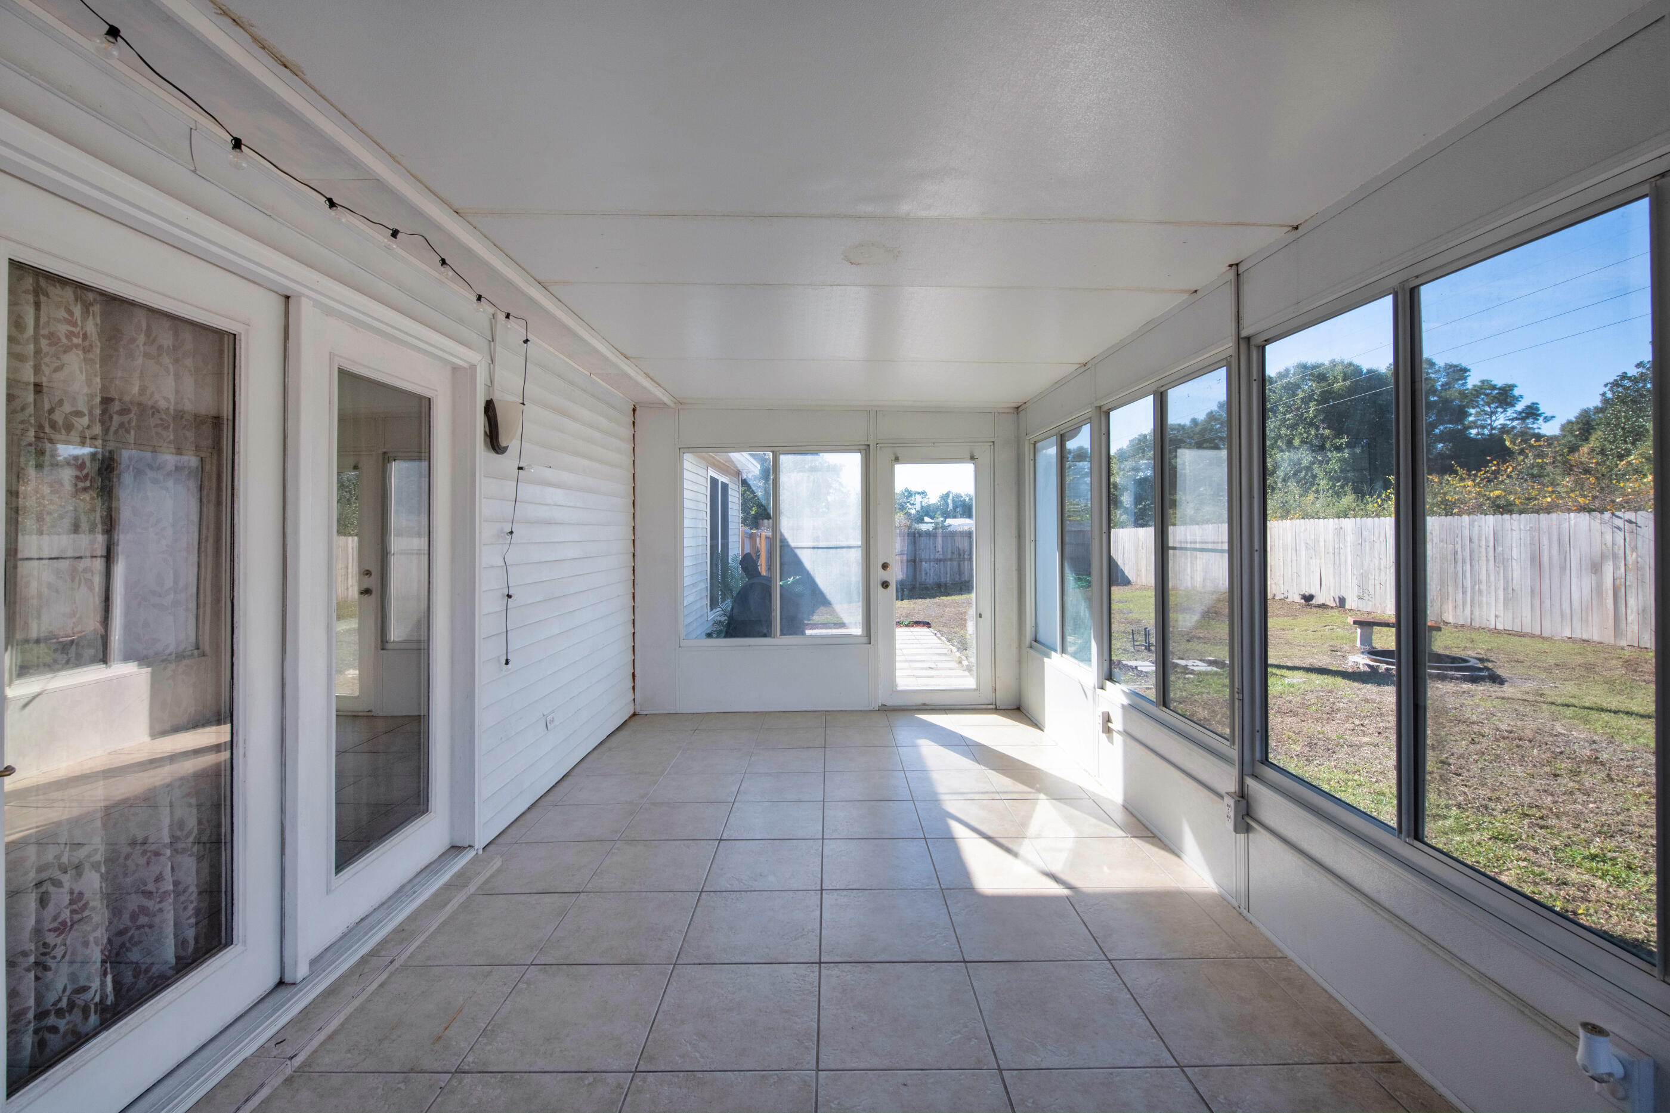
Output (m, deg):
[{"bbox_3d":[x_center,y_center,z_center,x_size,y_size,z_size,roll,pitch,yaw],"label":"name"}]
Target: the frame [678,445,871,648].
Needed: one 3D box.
[{"bbox_3d":[-0.472,-0.075,5.140,1.500,1.570,0.080,0,0,0],"label":"frame"}]

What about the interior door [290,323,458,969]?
[{"bbox_3d":[-1.627,0.228,2.310,0.050,2.020,0.820,0,0,0],"label":"interior door"}]

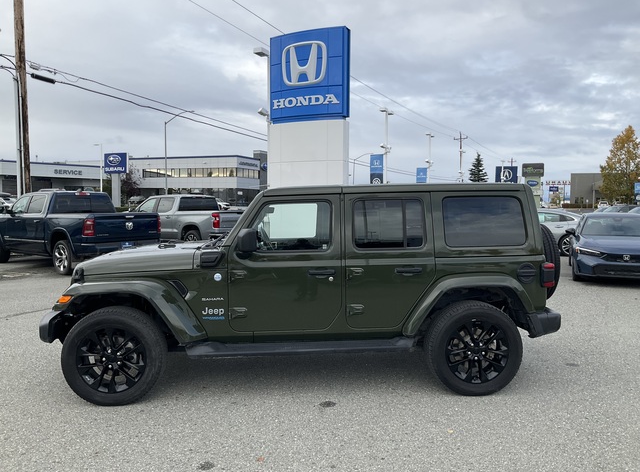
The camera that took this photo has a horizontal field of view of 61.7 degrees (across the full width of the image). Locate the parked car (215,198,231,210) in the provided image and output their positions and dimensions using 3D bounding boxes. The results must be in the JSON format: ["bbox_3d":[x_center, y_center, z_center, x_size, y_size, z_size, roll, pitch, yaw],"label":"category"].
[{"bbox_3d":[-13.708,-4.073,70.000,4.600,1.620,1.850,3,4,37],"label":"parked car"}]

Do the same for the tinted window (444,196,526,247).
[{"bbox_3d":[1.432,-0.125,4.647,0.736,0.437,0.050,0,-7,-4],"label":"tinted window"}]

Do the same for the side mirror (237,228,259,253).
[{"bbox_3d":[-0.585,0.036,4.328,0.150,0.200,0.240,0,4,-4],"label":"side mirror"}]

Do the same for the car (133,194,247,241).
[{"bbox_3d":[-4.475,-0.395,17.500,5.880,1.910,2.060,3,5,39],"label":"car"}]

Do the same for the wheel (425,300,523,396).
[{"bbox_3d":[1.321,0.965,4.629,0.800,0.800,0.280,0,4,-4],"label":"wheel"}]

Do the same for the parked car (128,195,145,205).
[{"bbox_3d":[-22.464,-4.062,66.000,1.880,1.700,4.700,-1,4,-9],"label":"parked car"}]

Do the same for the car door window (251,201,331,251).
[{"bbox_3d":[-0.263,-0.084,4.516,0.722,0.433,0.050,0,-7,-4],"label":"car door window"}]

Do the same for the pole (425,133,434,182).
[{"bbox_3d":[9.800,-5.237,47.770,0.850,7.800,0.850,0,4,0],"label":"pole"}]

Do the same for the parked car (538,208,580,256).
[{"bbox_3d":[6.363,-0.144,17.334,4.850,1.430,1.840,0,4,3],"label":"parked car"}]

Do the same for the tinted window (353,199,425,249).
[{"bbox_3d":[0.591,-0.102,4.582,0.617,0.431,0.050,0,-7,-4],"label":"tinted window"}]

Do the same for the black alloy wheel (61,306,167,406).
[{"bbox_3d":[-1.679,0.980,4.406,0.800,0.800,0.280,0,4,-4],"label":"black alloy wheel"}]

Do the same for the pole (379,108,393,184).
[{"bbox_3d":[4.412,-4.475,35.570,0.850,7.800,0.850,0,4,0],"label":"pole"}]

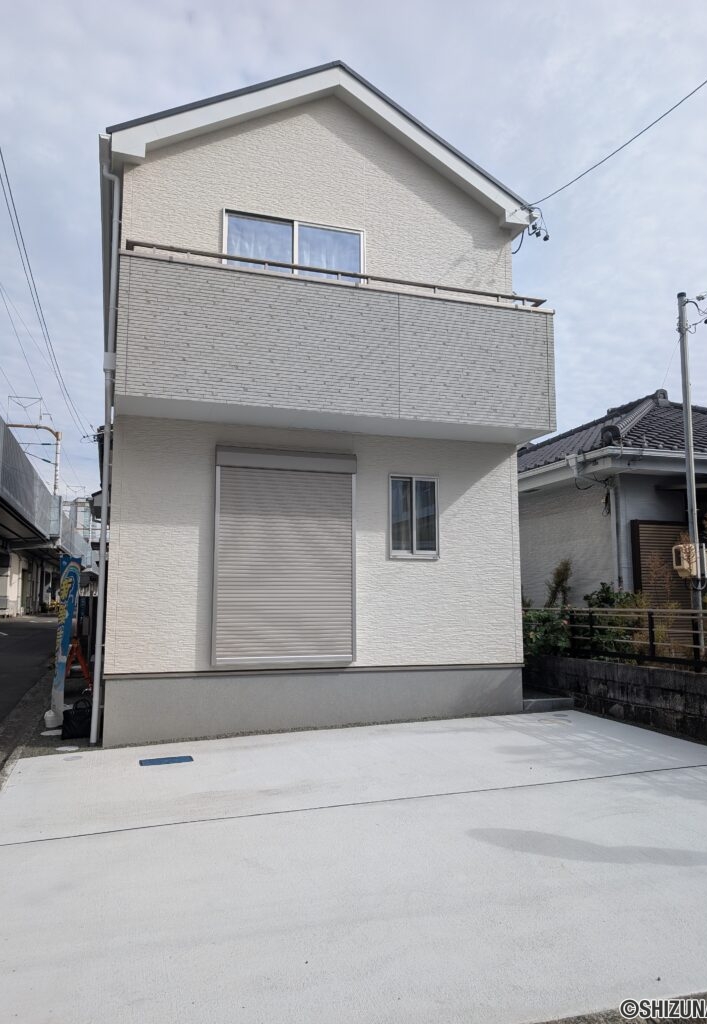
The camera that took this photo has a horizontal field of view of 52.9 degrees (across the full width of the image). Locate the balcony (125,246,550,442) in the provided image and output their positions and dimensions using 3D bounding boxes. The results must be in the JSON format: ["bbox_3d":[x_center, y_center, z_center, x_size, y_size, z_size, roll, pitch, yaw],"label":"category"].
[{"bbox_3d":[-0.074,-1.736,7.814,4.770,1.570,0.830,2,-7,-17],"label":"balcony"}]

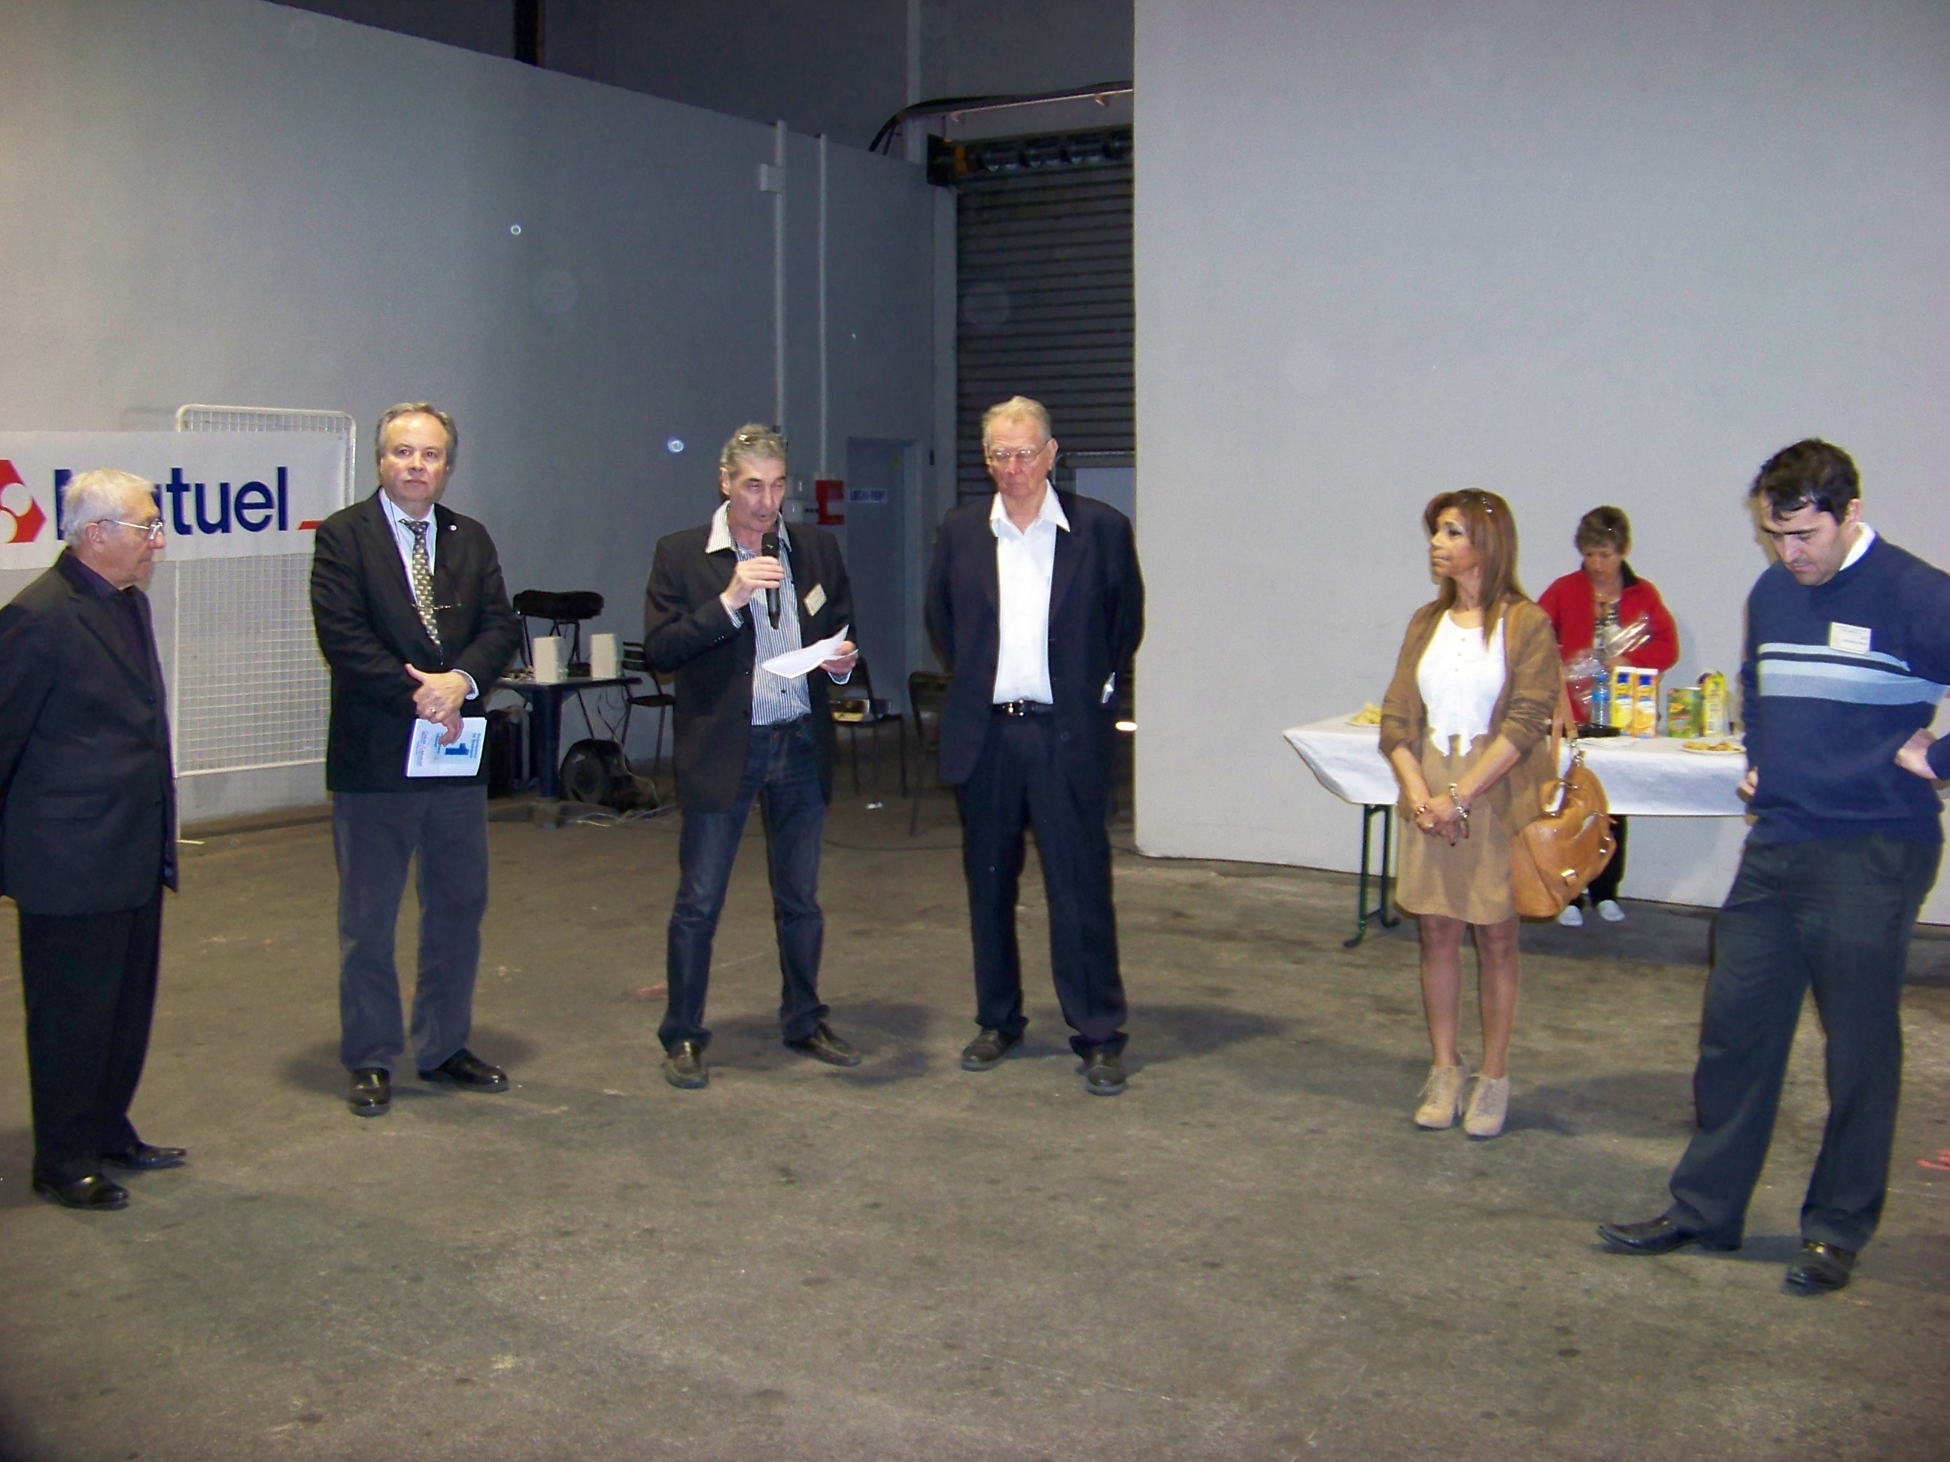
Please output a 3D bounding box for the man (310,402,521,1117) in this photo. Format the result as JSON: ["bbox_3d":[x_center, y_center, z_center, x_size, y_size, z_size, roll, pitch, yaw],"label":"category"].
[{"bbox_3d":[-1.455,0.049,5.304,0.550,1.805,0.410,-3,7,-27],"label":"man"}]

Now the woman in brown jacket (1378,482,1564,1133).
[{"bbox_3d":[1.235,0.185,5.056,0.430,1.585,0.370,3,7,29],"label":"woman in brown jacket"}]

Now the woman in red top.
[{"bbox_3d":[2.360,-0.057,7.605,0.500,1.540,0.420,2,6,21],"label":"woman in red top"}]

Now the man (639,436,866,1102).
[{"bbox_3d":[-0.600,0.045,5.534,0.570,1.765,0.470,-3,7,-29],"label":"man"}]

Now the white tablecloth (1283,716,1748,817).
[{"bbox_3d":[2.210,0.136,6.863,2.160,0.240,0.830,3,7,28],"label":"white tablecloth"}]

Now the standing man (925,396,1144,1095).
[{"bbox_3d":[0.185,0.011,5.501,0.580,1.840,0.430,1,6,14],"label":"standing man"}]

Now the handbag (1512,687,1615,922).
[{"bbox_3d":[1.455,0.169,5.045,0.190,0.580,0.340,5,8,40],"label":"handbag"}]

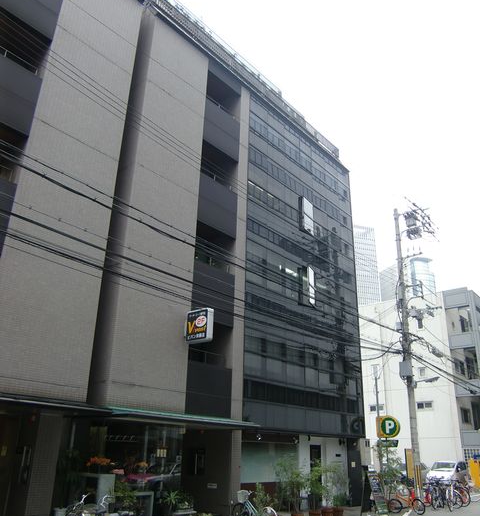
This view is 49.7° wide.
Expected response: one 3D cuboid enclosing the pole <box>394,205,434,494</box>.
[{"bbox_3d":[8.614,4.007,25.351,1.600,14.565,1.100,-16,-27,37],"label":"pole"}]

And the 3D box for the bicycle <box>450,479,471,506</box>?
[{"bbox_3d":[8.820,9.445,20.869,0.550,1.020,1.650,2,-21,-2],"label":"bicycle"}]

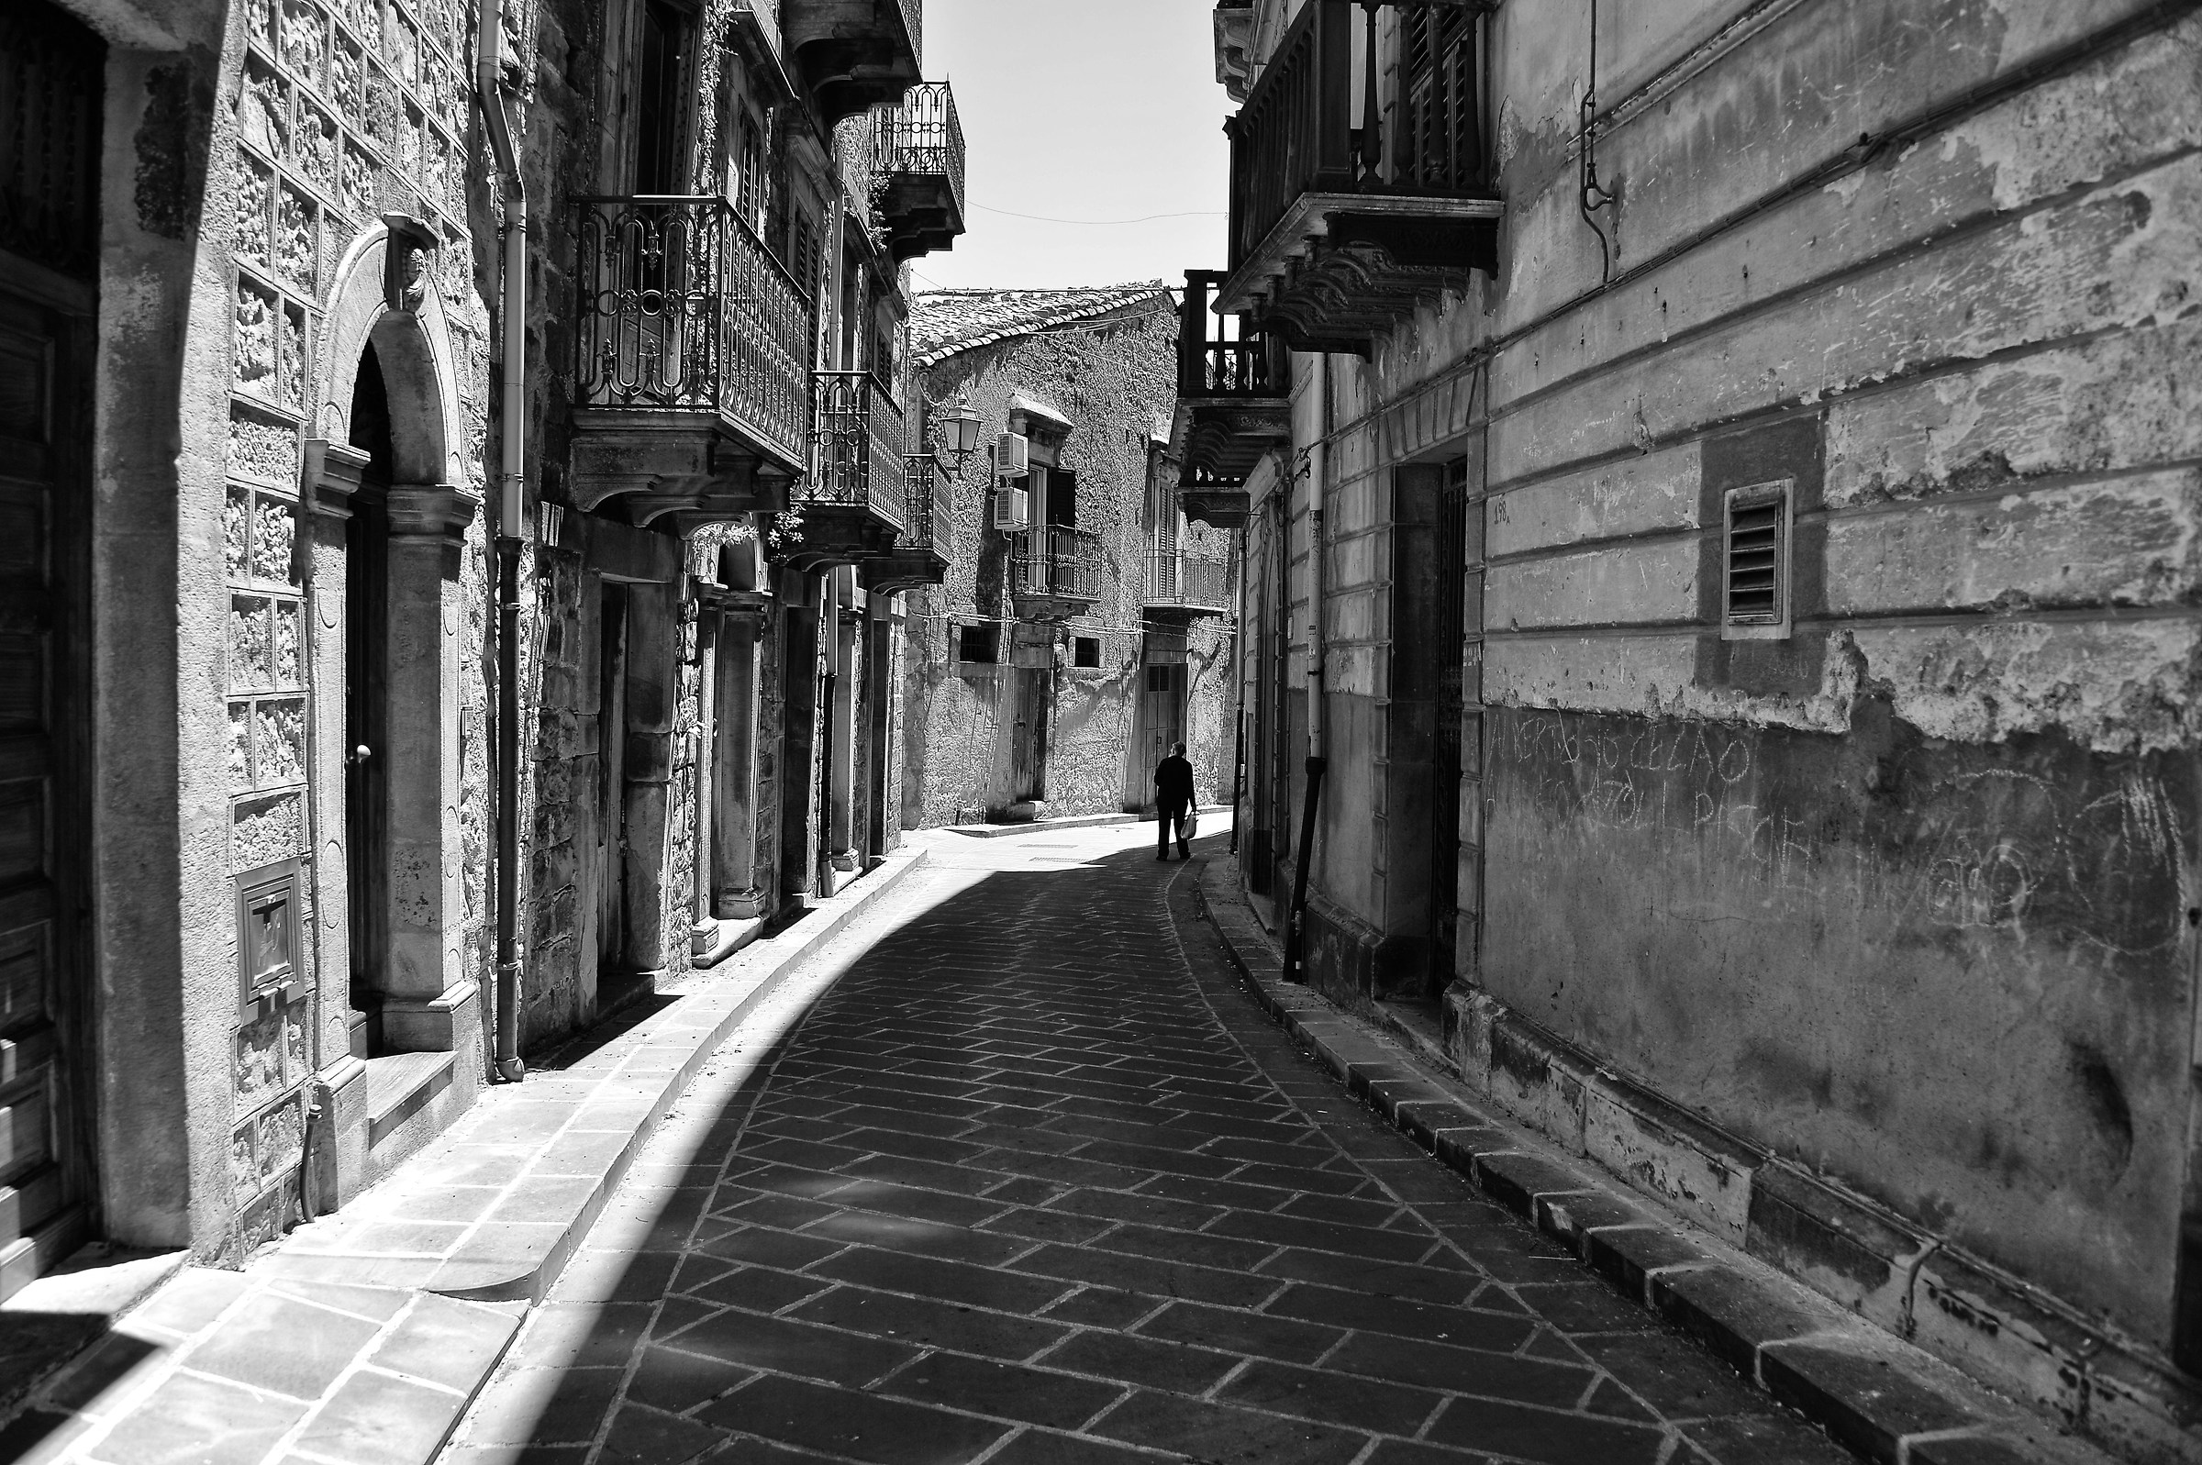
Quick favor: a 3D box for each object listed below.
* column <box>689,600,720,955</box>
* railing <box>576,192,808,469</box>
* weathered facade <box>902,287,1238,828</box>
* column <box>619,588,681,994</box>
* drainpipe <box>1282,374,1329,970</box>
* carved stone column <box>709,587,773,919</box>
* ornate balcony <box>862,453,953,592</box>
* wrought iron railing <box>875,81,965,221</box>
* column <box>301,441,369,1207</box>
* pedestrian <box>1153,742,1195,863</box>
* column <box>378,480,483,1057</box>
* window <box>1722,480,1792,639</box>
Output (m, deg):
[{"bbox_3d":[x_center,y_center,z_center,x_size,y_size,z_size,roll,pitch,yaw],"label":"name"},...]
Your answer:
[{"bbox_3d":[-2.480,0.240,10.600,0.260,2.280,0.370,1,2,0],"label":"column"},{"bbox_3d":[-2.140,-2.113,9.350,0.740,1.020,2.300,1,2,1],"label":"railing"},{"bbox_3d":[0.300,-3.513,30.800,1.200,10.100,13.000,2,2,25],"label":"weathered facade"},{"bbox_3d":[-2.600,0.277,9.900,0.280,2.270,0.250,1,2,0],"label":"column"},{"bbox_3d":[1.200,-0.360,10.000,0.210,3.650,0.120,1,2,-5],"label":"drainpipe"},{"bbox_3d":[-2.550,0.175,12.150,0.320,2.300,0.420,1,2,0],"label":"carved stone column"},{"bbox_3d":[-2.100,-2.185,18.750,0.730,1.420,2.450,1,2,0],"label":"ornate balcony"},{"bbox_3d":[-2.020,-6.480,19.250,0.800,0.990,2.150,1,2,1],"label":"wrought iron railing"},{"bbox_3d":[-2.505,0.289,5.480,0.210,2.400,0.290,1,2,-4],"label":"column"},{"bbox_3d":[1.019,0.944,23.700,0.560,1.670,0.360,1,2,-6],"label":"pedestrian"},{"bbox_3d":[-2.390,0.130,6.140,0.250,2.020,0.370,1,2,-6],"label":"column"},{"bbox_3d":[2.132,-0.552,5.513,0.100,0.500,0.430,1,2,-7],"label":"window"}]

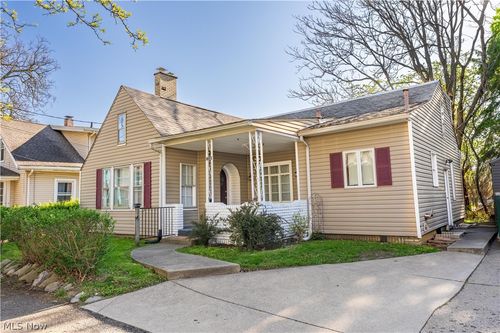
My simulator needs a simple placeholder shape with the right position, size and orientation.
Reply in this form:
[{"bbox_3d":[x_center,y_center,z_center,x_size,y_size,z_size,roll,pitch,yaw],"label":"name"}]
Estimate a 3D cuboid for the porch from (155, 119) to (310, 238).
[{"bbox_3d":[-0.706,0.580,10.895,4.212,3.370,2.345,-6,-7,37],"label":"porch"}]

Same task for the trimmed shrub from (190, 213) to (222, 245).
[{"bbox_3d":[-1.240,1.713,9.463,0.853,0.964,0.782,-2,-6,0],"label":"trimmed shrub"}]

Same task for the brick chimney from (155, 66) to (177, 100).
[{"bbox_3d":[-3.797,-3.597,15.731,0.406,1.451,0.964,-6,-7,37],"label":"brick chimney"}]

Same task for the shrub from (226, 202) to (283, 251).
[{"bbox_3d":[0.110,1.452,8.399,1.319,1.137,1.116,-6,-7,37],"label":"shrub"}]

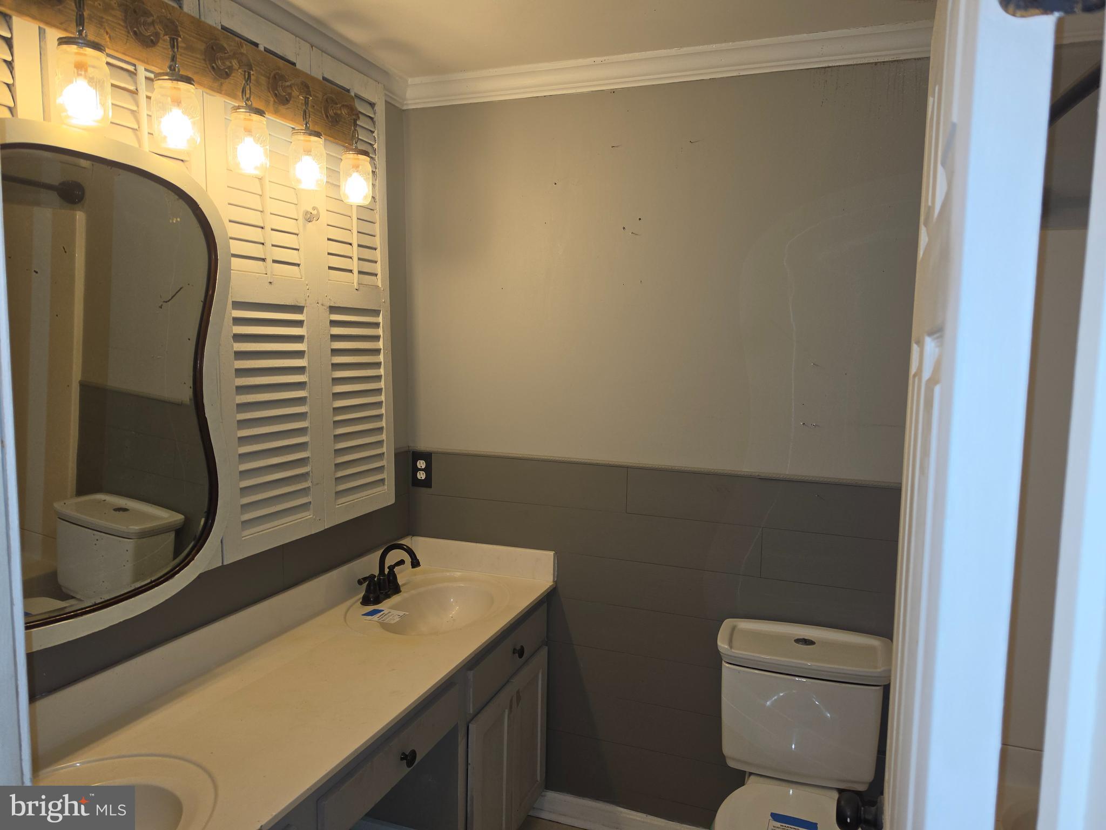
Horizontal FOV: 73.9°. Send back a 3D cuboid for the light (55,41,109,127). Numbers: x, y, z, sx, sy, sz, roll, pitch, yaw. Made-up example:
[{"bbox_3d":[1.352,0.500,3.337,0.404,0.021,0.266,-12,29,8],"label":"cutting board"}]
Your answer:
[{"bbox_3d":[-0.818,-0.579,1.282,0.084,0.133,0.084,3,7,22],"label":"light"}]

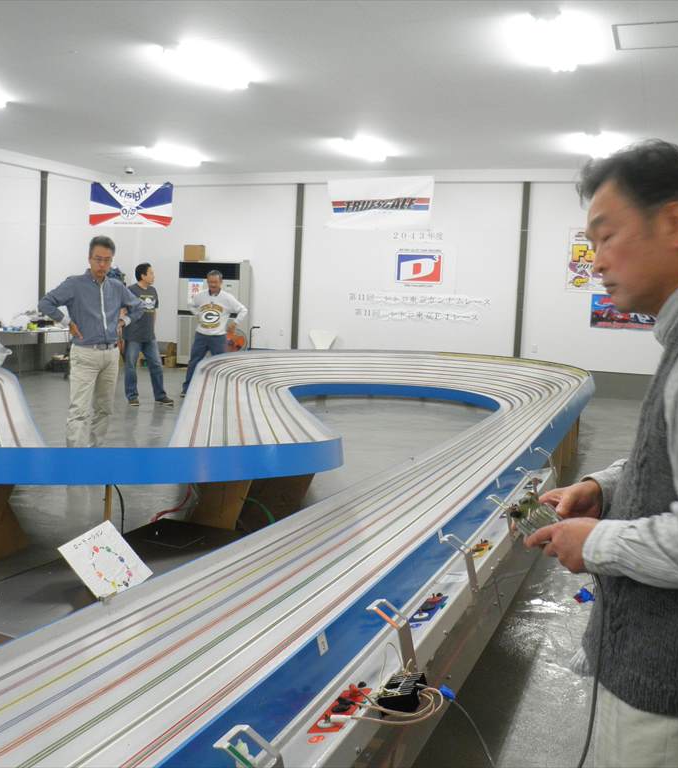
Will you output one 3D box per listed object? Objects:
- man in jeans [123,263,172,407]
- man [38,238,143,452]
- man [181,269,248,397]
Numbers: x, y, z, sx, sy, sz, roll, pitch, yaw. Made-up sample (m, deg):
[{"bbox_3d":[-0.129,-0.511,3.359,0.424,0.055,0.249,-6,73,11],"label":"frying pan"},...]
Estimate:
[{"bbox_3d":[-2.267,-0.600,9.807,0.550,1.663,0.450,-2,7,-36],"label":"man in jeans"},{"bbox_3d":[-1.790,-0.201,5.991,0.750,1.711,0.420,-2,8,-38],"label":"man"},{"bbox_3d":[-1.606,-0.652,10.685,0.850,1.638,0.480,2,6,-6],"label":"man"}]

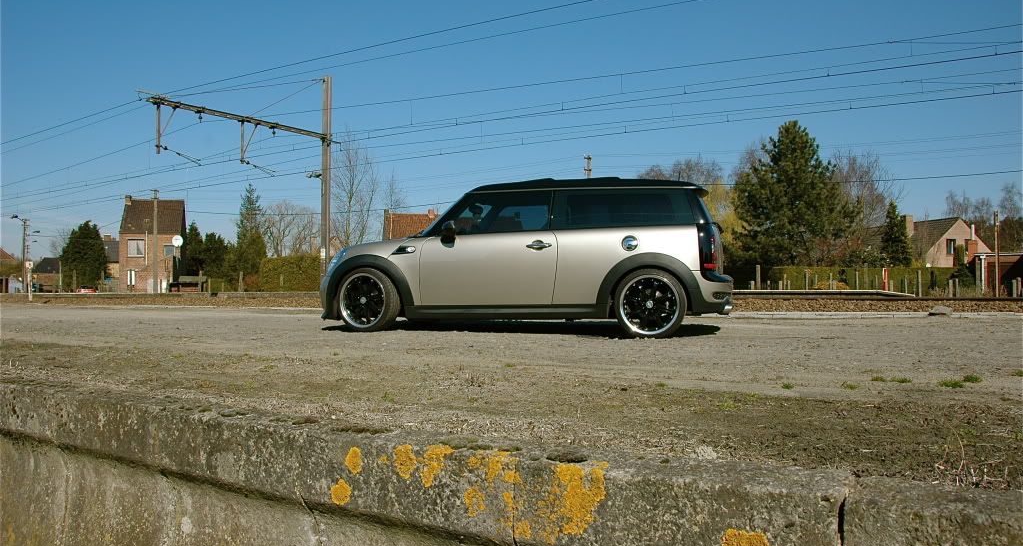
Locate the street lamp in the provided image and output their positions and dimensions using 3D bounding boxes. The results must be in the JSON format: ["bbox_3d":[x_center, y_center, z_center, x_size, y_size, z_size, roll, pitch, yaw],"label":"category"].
[{"bbox_3d":[-42.355,-1.236,66.077,1.400,7.340,0.350,0,-2,-6],"label":"street lamp"}]

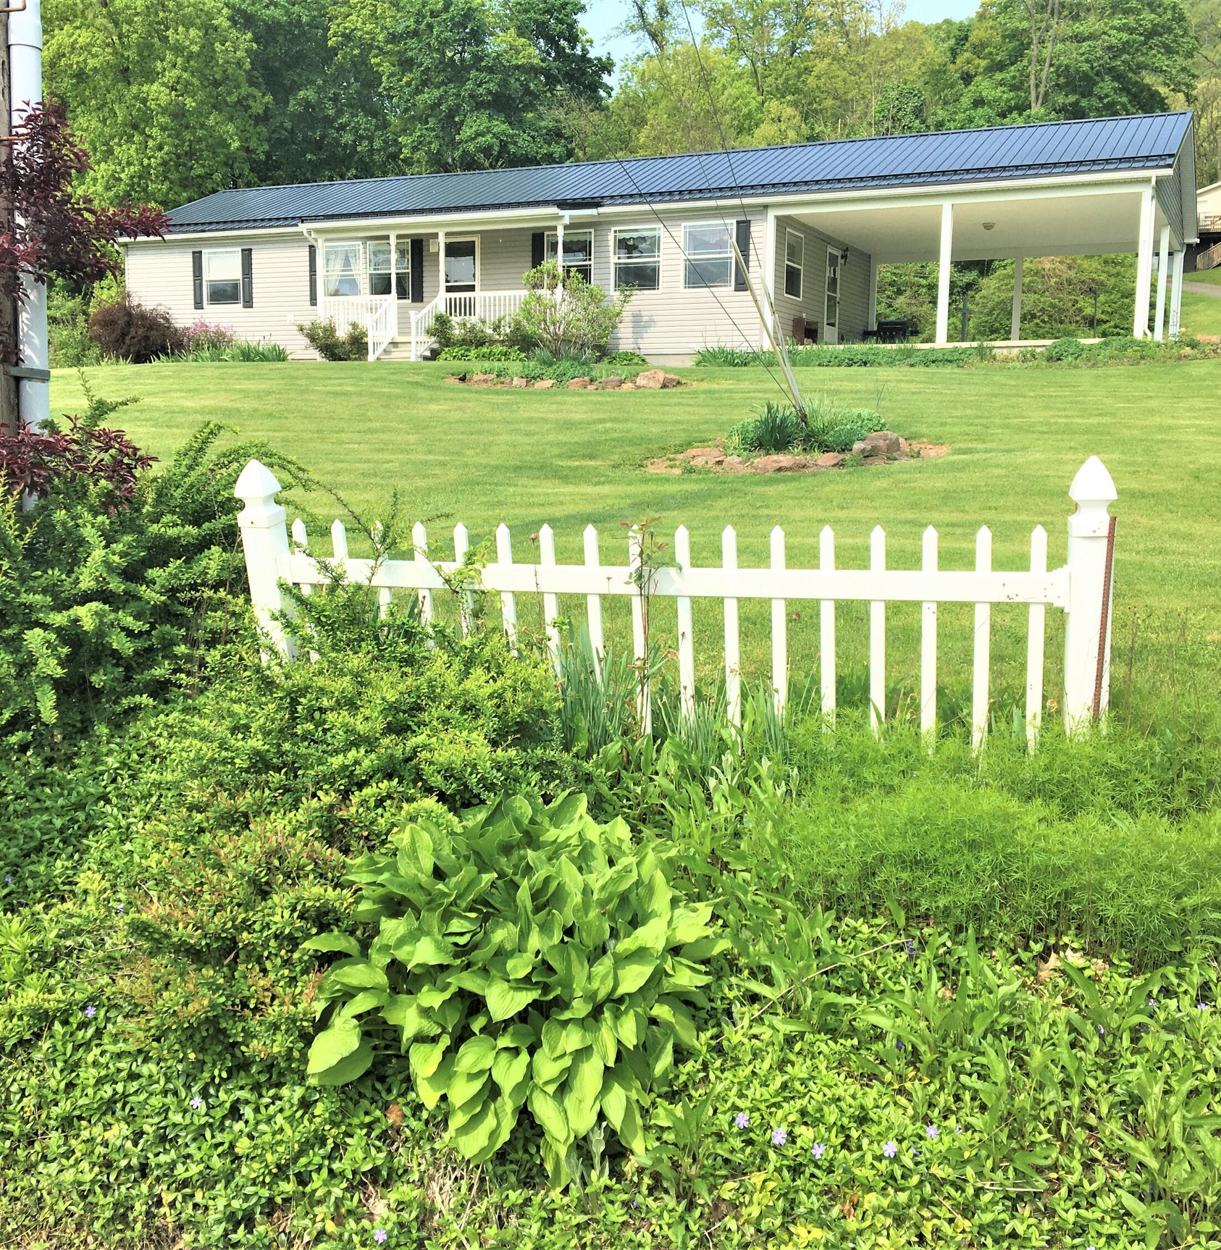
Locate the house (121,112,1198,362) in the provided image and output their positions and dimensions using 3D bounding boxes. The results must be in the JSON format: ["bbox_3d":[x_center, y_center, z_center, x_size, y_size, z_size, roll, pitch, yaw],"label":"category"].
[{"bbox_3d":[0.292,-8.445,33.072,24.716,5.199,8.973,4,8,26],"label":"house"}]

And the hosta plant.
[{"bbox_3d":[-0.218,0.781,3.147,0.932,0.640,0.885,1,7,-4],"label":"hosta plant"}]

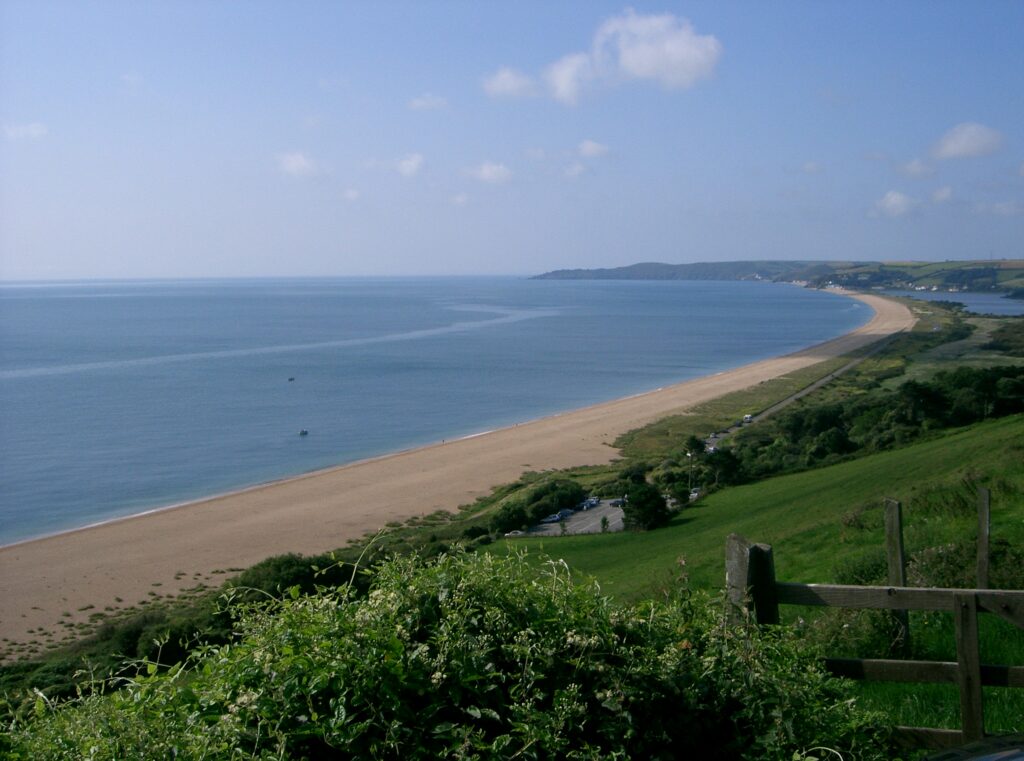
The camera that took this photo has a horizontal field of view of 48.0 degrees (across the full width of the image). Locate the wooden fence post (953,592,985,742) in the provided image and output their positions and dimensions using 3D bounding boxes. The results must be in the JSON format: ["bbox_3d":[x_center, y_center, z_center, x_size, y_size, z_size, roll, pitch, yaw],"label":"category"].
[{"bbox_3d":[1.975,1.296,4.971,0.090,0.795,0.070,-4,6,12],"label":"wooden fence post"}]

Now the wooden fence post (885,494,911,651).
[{"bbox_3d":[2.591,1.314,7.690,0.090,1.082,0.090,-2,6,30],"label":"wooden fence post"}]

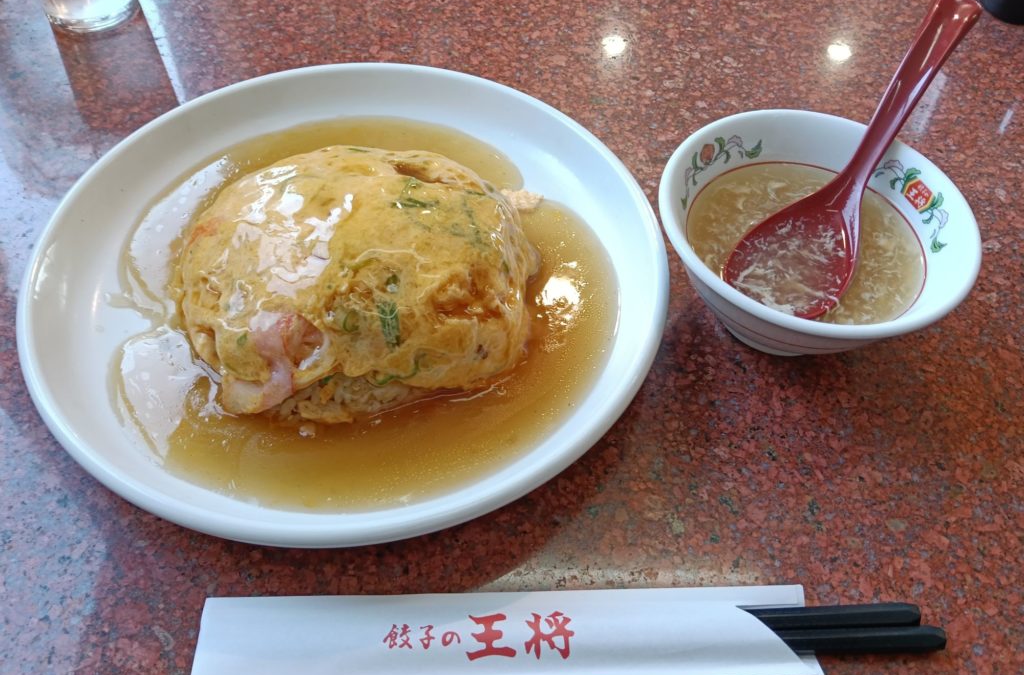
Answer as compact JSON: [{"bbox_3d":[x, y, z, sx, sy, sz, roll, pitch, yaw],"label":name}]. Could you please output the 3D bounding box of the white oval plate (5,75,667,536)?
[{"bbox_3d":[-0.060,-0.025,0.318,0.239,0.033,0.239,1,53,-2],"label":"white oval plate"}]

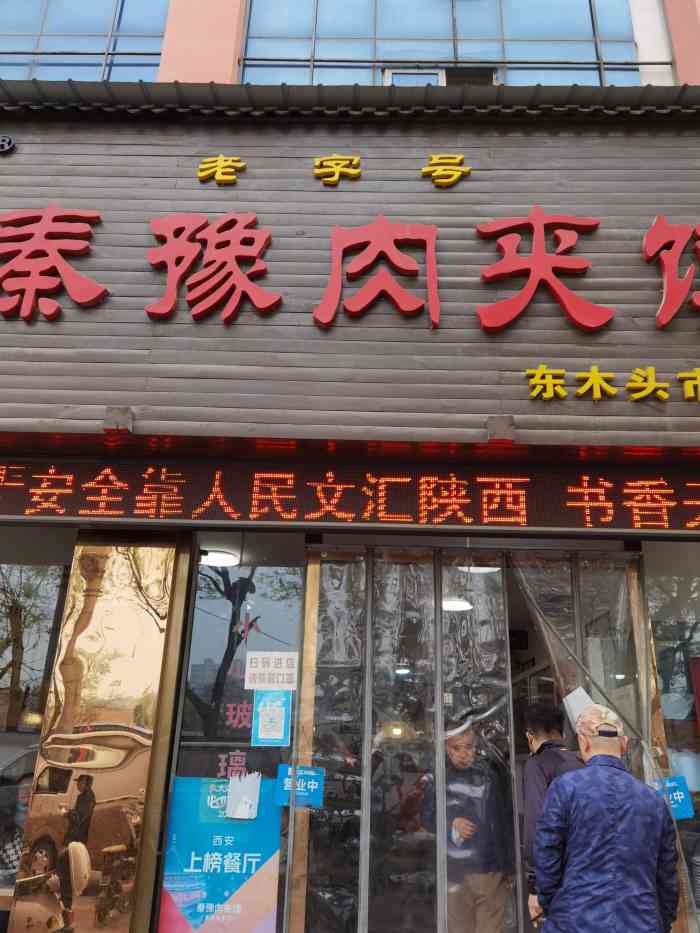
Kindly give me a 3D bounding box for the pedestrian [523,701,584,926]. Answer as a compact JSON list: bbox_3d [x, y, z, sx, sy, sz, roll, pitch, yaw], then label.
[{"bbox_3d":[1.028,1.960,3.306,0.500,1.680,0.360,9,-22,-19],"label":"pedestrian"}]

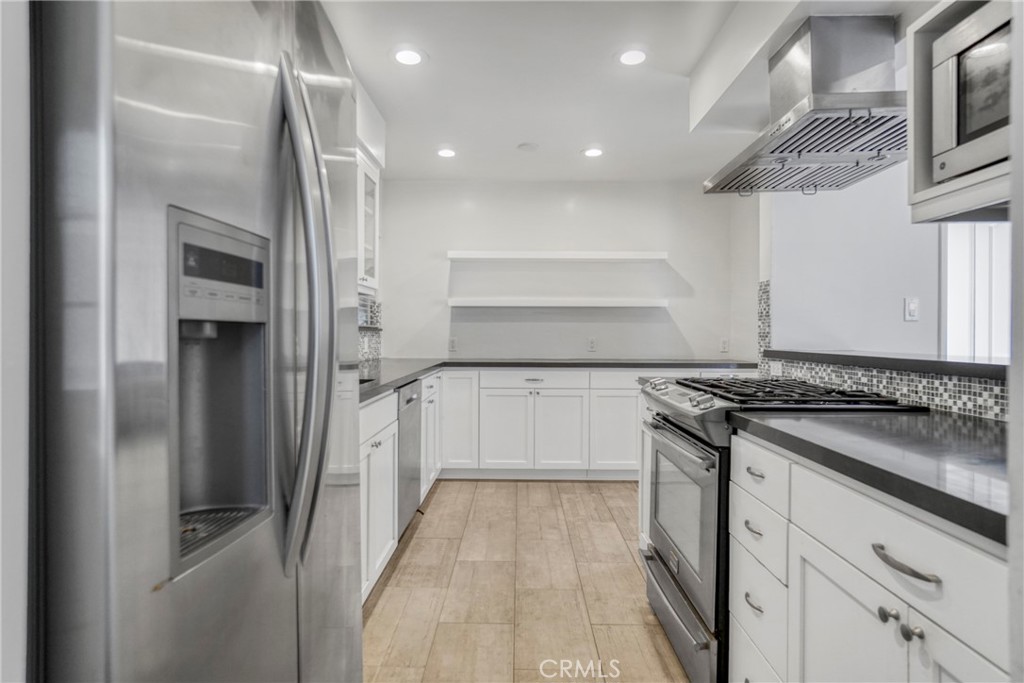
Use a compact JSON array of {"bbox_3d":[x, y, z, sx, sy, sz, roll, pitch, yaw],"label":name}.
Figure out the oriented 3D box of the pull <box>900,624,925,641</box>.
[{"bbox_3d":[0.612,0.446,0.828,0.027,0.026,0.026,0,1,1],"label":"pull"}]

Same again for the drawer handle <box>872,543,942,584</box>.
[{"bbox_3d":[0.614,0.355,0.867,0.030,0.020,0.149,0,1,1],"label":"drawer handle"}]

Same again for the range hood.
[{"bbox_3d":[1.152,-0.870,1.935,0.615,0.445,0.890,0,1,1],"label":"range hood"}]

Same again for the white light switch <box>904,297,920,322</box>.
[{"bbox_3d":[1.878,-0.153,2.533,0.071,0.116,0.013,0,1,1],"label":"white light switch"}]

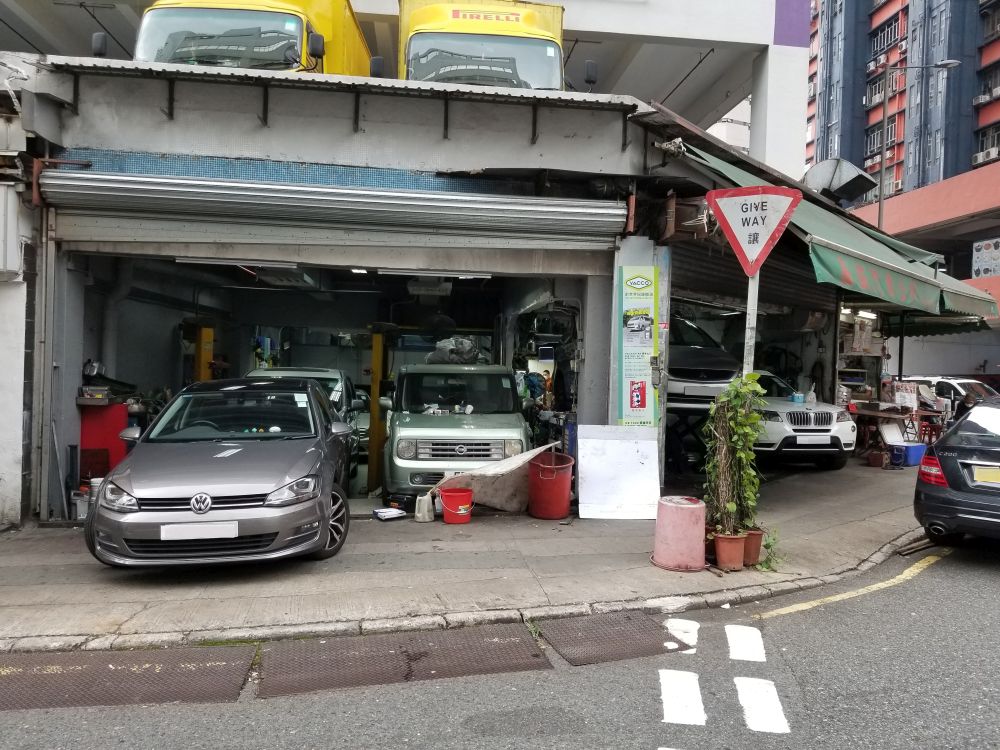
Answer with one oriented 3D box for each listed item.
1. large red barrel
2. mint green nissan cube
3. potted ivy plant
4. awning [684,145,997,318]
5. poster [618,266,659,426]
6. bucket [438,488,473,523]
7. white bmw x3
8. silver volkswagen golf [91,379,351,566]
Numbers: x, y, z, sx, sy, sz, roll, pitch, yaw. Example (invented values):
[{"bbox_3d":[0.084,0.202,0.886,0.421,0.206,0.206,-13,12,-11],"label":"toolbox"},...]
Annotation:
[{"bbox_3d":[0.560,1.220,8.150,0.480,0.660,0.480,2,1,0],"label":"large red barrel"},{"bbox_3d":[-0.630,0.690,9.830,1.720,1.650,3.750,1,1,-6],"label":"mint green nissan cube"},{"bbox_3d":[1.950,0.790,6.220,0.480,1.630,0.450,2,1,-8],"label":"potted ivy plant"},{"bbox_3d":[5.500,-1.730,11.100,1.450,1.650,8.400,3,1,45],"label":"awning"},{"bbox_3d":[1.530,-0.310,8.280,0.450,1.800,0.020,0,1,-7],"label":"poster"},{"bbox_3d":[-0.450,1.360,7.760,0.340,0.330,0.330,2,1,-6],"label":"bucket"},{"bbox_3d":[3.860,0.640,12.700,1.920,1.660,4.630,1,1,-13],"label":"white bmw x3"},{"bbox_3d":[-2.430,0.770,7.350,1.840,1.460,4.260,1,1,-9],"label":"silver volkswagen golf"}]

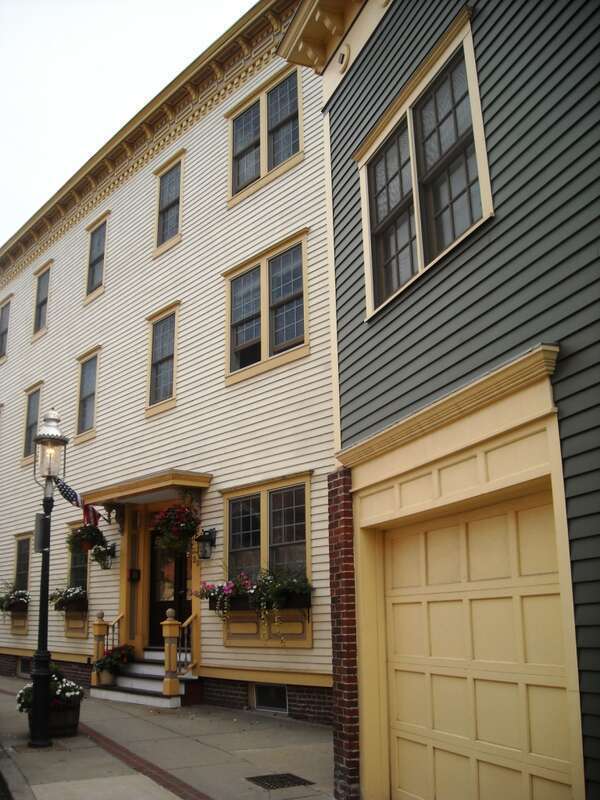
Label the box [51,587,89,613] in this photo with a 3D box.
[{"bbox_3d":[-4.834,4.184,16.964,0.320,0.460,1.150,13,-21,-39],"label":"box"}]

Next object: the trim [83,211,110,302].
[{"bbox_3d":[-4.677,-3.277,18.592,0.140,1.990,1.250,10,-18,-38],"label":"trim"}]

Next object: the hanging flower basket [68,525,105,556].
[{"bbox_3d":[-4.189,2.737,15.870,0.650,0.520,0.650,-1,-16,0],"label":"hanging flower basket"}]

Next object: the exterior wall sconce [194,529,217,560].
[{"bbox_3d":[-1.525,2.330,13.118,0.290,0.490,0.230,10,-18,-38],"label":"exterior wall sconce"}]

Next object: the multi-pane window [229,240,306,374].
[{"bbox_3d":[-0.553,-1.430,12.952,0.130,1.680,2.020,10,-18,-38],"label":"multi-pane window"}]

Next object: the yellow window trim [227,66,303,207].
[{"bbox_3d":[-0.662,-4.766,14.485,0.130,1.970,2.200,13,-21,-39],"label":"yellow window trim"}]

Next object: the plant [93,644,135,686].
[{"bbox_3d":[-3.499,4.981,15.176,0.600,0.720,0.650,12,-20,-38],"label":"plant"}]

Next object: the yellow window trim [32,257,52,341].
[{"bbox_3d":[-6.991,-2.619,21.673,0.110,2.080,1.120,12,-20,-38],"label":"yellow window trim"}]

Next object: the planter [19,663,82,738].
[{"bbox_3d":[-3.211,3.927,10.518,0.740,0.800,0.740,10,-18,-38],"label":"planter"}]

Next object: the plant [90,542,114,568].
[{"bbox_3d":[-3.860,3.040,15.850,0.370,0.470,0.370,12,-19,-38],"label":"plant"}]

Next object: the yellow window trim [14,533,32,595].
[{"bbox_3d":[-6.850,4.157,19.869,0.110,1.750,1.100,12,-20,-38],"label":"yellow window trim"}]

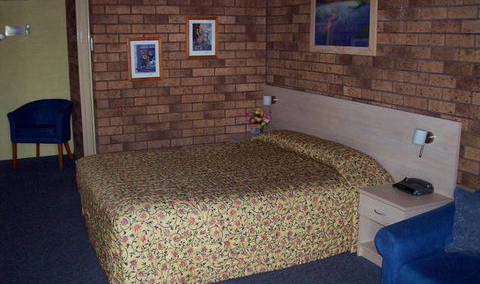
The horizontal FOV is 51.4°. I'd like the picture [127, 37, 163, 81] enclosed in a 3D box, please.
[{"bbox_3d":[-0.903,-0.790,4.761,0.333,0.405,0.028,-6,14,-26],"label":"picture"}]

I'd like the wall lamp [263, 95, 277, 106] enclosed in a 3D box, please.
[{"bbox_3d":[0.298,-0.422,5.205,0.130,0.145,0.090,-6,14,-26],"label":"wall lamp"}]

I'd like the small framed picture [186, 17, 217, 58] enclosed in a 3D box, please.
[{"bbox_3d":[-0.372,-1.042,4.973,0.333,0.403,0.028,-6,14,-26],"label":"small framed picture"}]

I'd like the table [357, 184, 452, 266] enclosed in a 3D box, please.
[{"bbox_3d":[1.109,0.587,3.417,0.410,0.495,0.450,-6,14,-26],"label":"table"}]

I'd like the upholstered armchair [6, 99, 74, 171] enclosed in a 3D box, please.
[{"bbox_3d":[-2.310,-0.110,5.943,0.640,0.770,0.580,0,12,2],"label":"upholstered armchair"}]

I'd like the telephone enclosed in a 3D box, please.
[{"bbox_3d":[1.195,0.297,3.436,0.165,0.066,0.245,-6,14,-26],"label":"telephone"}]

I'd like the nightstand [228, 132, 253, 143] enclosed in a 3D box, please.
[{"bbox_3d":[0.166,0.176,5.134,0.420,0.460,0.440,-5,13,-25],"label":"nightstand"}]

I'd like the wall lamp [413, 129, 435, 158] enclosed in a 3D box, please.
[{"bbox_3d":[1.230,0.006,3.358,0.135,0.200,0.090,-6,14,-26],"label":"wall lamp"}]

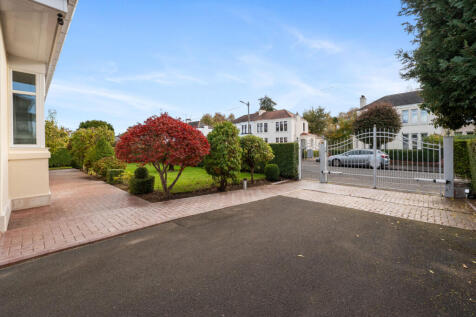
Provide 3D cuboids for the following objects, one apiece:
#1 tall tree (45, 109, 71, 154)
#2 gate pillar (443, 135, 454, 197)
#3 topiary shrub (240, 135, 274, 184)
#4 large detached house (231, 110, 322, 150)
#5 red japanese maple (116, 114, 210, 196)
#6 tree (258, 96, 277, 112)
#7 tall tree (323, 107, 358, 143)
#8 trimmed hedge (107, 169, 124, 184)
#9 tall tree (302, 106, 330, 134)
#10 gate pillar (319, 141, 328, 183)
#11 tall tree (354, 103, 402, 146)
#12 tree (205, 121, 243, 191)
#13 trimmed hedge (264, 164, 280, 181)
[{"bbox_3d":[-13.886,-1.627,14.000,2.900,4.200,2.700,0,3,0],"label":"tall tree"},{"bbox_3d":[6.950,0.290,6.100,0.200,1.980,0.200,-1,0,-42],"label":"gate pillar"},{"bbox_3d":[0.880,0.000,8.600,1.550,2.220,1.500,-1,0,6],"label":"topiary shrub"},{"bbox_3d":[6.850,-4.850,37.200,12.200,8.600,9.800,-1,0,36],"label":"large detached house"},{"bbox_3d":[-2.120,-0.100,5.550,2.600,2.420,2.550,-1,0,-21],"label":"red japanese maple"},{"bbox_3d":[7.973,-9.324,50.000,5.800,14.500,5.600,0,3,0],"label":"tree"},{"bbox_3d":[19.581,-5.203,35.000,6.300,8.400,5.800,0,3,0],"label":"tall tree"},{"bbox_3d":[-4.750,0.670,7.150,0.540,0.560,0.540,2,3,42],"label":"trimmed hedge"},{"bbox_3d":[16.124,-5.854,38.000,5.900,9.200,5.600,0,3,0],"label":"tall tree"},{"bbox_3d":[4.250,0.210,9.150,0.200,1.990,0.200,-1,0,-42],"label":"gate pillar"},{"bbox_3d":[13.900,-2.600,18.500,4.000,5.900,4.000,-1,0,37],"label":"tall tree"},{"bbox_3d":[-0.490,-0.068,6.250,1.250,2.300,1.200,0,3,0],"label":"tree"},{"bbox_3d":[1.493,0.622,8.050,0.680,0.720,0.680,0,3,0],"label":"trimmed hedge"}]

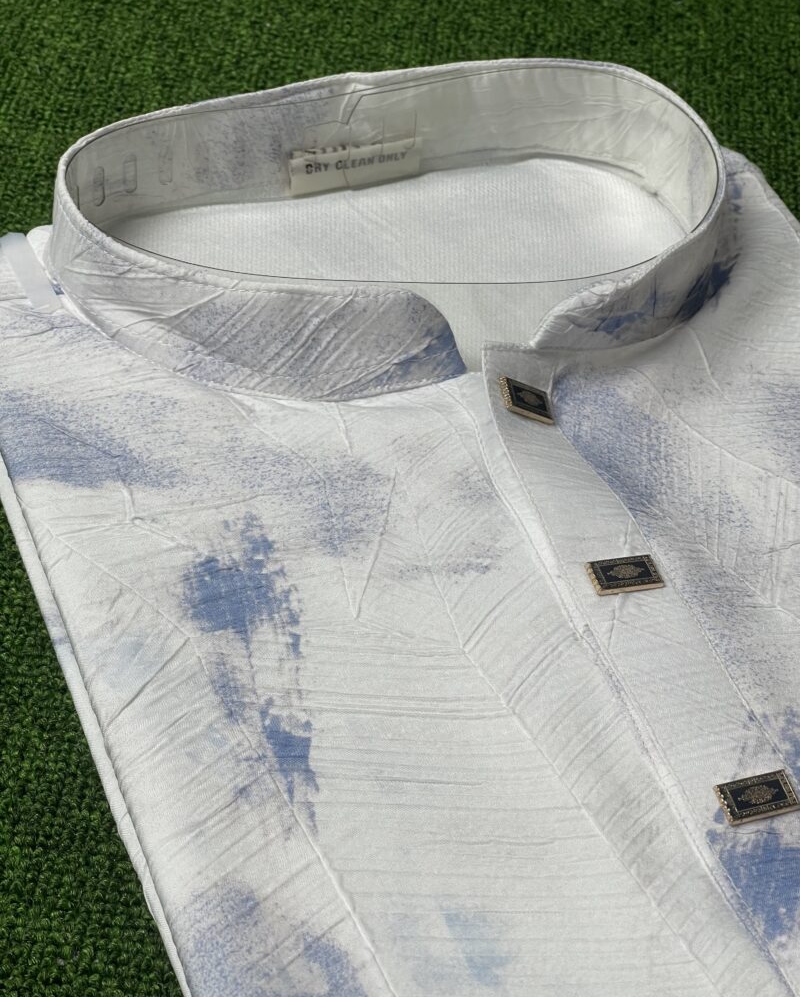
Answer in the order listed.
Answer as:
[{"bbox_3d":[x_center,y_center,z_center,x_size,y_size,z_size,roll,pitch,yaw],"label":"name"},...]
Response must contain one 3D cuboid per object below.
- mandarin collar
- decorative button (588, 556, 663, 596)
[{"bbox_3d":[-0.001,-0.068,0.491,0.165,0.041,0.080,-12,50,-18],"label":"mandarin collar"},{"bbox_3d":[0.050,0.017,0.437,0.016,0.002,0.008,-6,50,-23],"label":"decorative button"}]

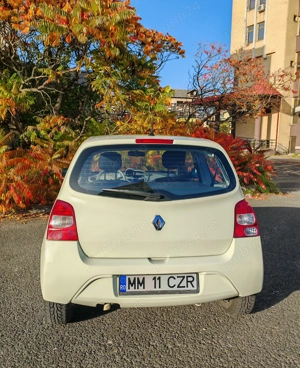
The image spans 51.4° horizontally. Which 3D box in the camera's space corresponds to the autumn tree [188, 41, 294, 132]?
[{"bbox_3d":[3.389,-2.977,12.387,3.900,4.840,3.600,0,9,-5],"label":"autumn tree"}]

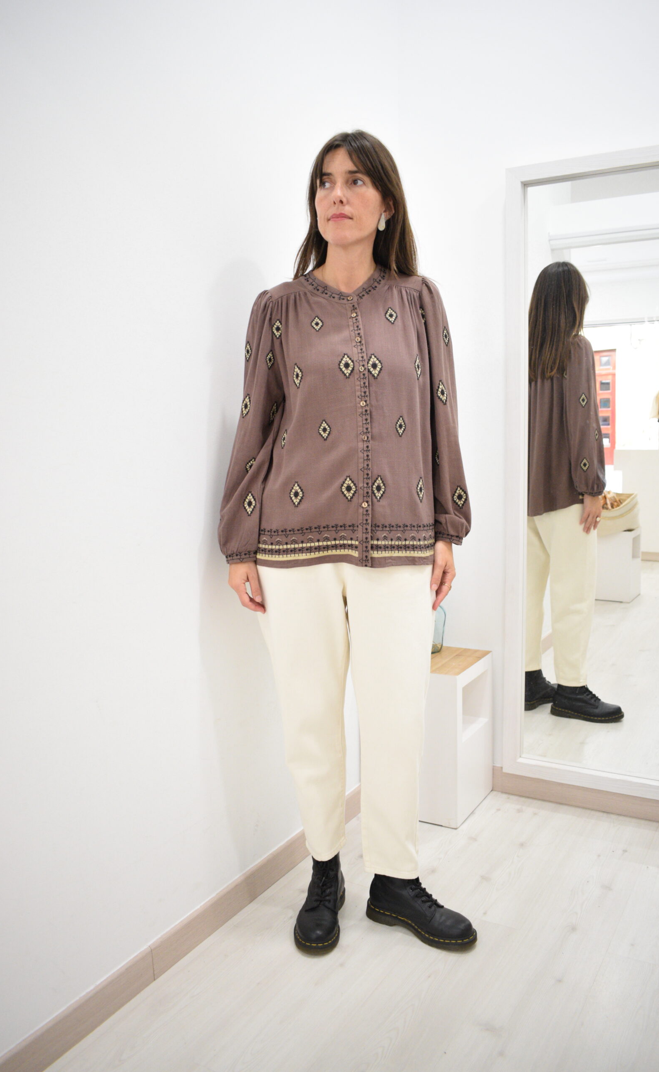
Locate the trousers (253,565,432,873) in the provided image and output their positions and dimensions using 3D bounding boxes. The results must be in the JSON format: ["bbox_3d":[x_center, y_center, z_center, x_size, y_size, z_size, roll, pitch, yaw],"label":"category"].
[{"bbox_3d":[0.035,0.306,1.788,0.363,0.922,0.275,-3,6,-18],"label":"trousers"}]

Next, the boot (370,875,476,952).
[{"bbox_3d":[0.207,0.783,1.784,0.270,0.165,0.105,3,6,35],"label":"boot"}]

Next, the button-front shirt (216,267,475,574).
[{"bbox_3d":[0.033,-0.264,1.721,0.510,0.647,0.275,-2,5,-14],"label":"button-front shirt"}]

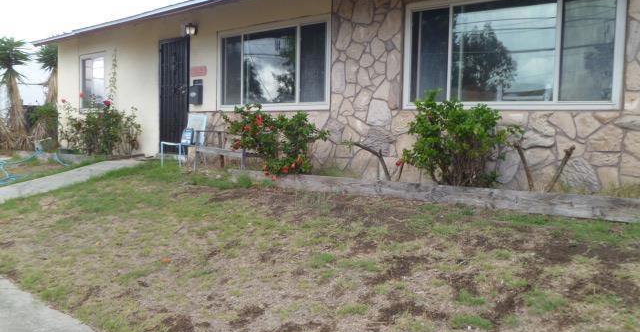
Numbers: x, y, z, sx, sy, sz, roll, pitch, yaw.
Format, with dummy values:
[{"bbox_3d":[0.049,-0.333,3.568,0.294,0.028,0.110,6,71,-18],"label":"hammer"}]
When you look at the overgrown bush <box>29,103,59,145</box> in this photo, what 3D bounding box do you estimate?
[{"bbox_3d":[-6.734,-0.994,12.700,1.050,1.150,1.000,4,5,37],"label":"overgrown bush"}]

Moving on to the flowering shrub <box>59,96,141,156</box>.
[{"bbox_3d":[-4.241,-0.783,10.003,2.100,1.170,0.800,4,5,37],"label":"flowering shrub"}]

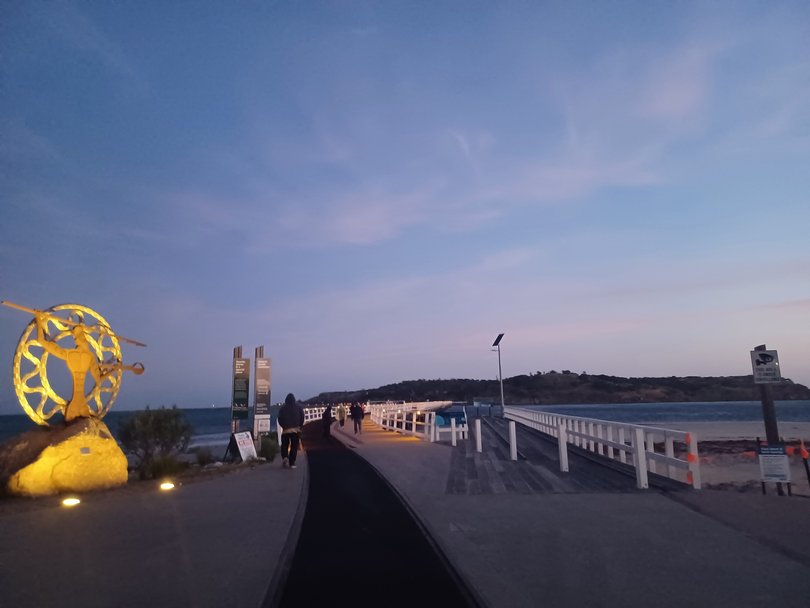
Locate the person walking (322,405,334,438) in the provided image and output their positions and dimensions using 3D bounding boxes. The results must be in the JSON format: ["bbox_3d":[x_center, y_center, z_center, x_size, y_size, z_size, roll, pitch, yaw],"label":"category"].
[{"bbox_3d":[-3.758,5.741,28.741,0.500,1.660,0.450,0,-10,-7],"label":"person walking"}]

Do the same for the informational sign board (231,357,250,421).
[{"bbox_3d":[-5.487,2.865,19.700,0.550,2.050,0.120,6,-12,-36],"label":"informational sign board"}]

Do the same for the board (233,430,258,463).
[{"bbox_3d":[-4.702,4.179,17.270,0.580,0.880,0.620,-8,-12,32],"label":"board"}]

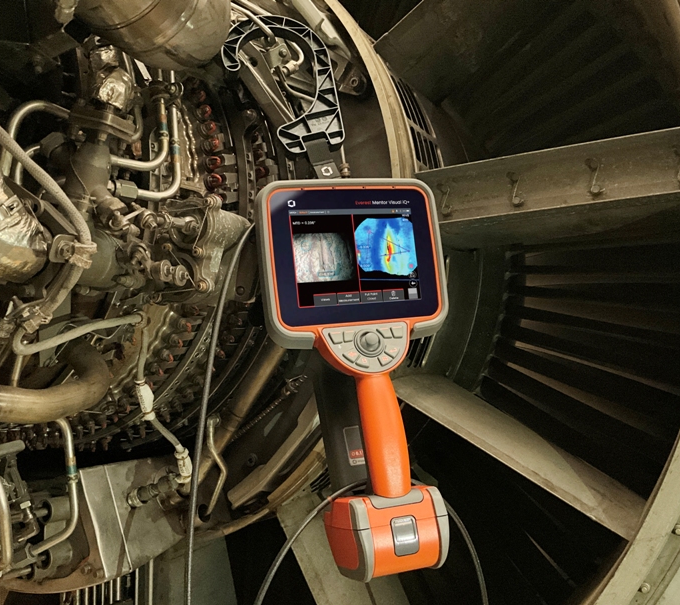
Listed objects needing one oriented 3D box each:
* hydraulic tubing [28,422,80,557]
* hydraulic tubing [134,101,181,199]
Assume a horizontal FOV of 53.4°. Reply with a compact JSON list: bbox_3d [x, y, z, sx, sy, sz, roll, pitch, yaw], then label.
[{"bbox_3d":[-0.393,0.255,0.930,0.062,0.186,0.028,-4,3,-9],"label":"hydraulic tubing"},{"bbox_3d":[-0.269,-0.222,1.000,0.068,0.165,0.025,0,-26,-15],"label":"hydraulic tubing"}]

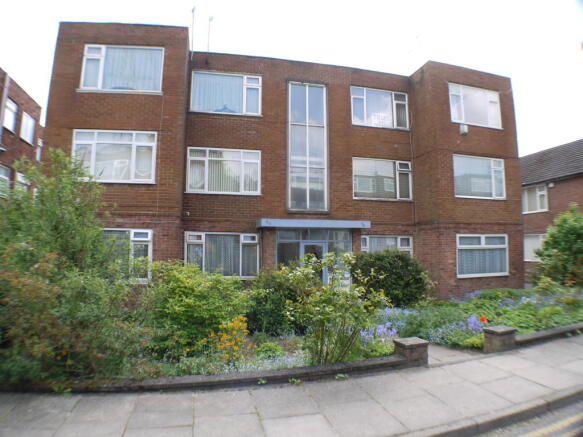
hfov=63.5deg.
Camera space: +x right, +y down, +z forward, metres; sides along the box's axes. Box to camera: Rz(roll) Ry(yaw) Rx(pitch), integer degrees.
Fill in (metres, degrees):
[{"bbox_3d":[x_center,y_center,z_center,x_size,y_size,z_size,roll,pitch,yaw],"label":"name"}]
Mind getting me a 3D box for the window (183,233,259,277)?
[{"bbox_3d":[-2.187,1.161,14.794,2.300,1.420,0.120,2,-6,-15],"label":"window"}]

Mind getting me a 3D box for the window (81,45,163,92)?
[{"bbox_3d":[-4.673,-4.122,13.000,2.080,1.280,0.140,1,-7,-14],"label":"window"}]

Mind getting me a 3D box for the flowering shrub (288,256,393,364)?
[{"bbox_3d":[0.605,1.170,6.200,1.220,1.360,1.100,1,-7,-14],"label":"flowering shrub"}]

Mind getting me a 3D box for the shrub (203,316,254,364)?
[{"bbox_3d":[-0.835,1.604,6.250,0.640,0.600,0.520,1,-7,-14],"label":"shrub"}]

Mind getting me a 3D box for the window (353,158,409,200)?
[{"bbox_3d":[3.195,-1.362,16.590,2.200,1.390,0.120,2,-6,-15],"label":"window"}]

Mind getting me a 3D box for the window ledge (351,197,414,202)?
[{"bbox_3d":[3.155,-0.601,16.038,2.250,0.090,0.140,1,-5,-16],"label":"window ledge"}]

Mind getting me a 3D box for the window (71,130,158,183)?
[{"bbox_3d":[-4.730,-1.657,12.600,2.100,1.360,0.140,1,-7,-14],"label":"window"}]

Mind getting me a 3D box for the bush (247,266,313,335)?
[{"bbox_3d":[-0.233,1.573,9.155,1.320,1.270,1.100,1,-5,-16],"label":"bush"}]

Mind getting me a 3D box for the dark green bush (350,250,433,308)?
[{"bbox_3d":[2.960,1.815,14.027,2.100,1.600,1.850,2,-6,-15],"label":"dark green bush"}]

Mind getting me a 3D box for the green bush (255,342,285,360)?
[{"bbox_3d":[-0.291,1.835,6.529,0.370,0.210,0.330,1,-5,-16],"label":"green bush"}]

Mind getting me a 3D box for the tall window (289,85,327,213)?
[{"bbox_3d":[0.562,-2.386,15.491,1.300,4.200,0.140,1,-5,-16],"label":"tall window"}]

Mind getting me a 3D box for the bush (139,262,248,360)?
[{"bbox_3d":[-1.434,1.332,6.900,1.480,1.330,1.250,1,-7,-14],"label":"bush"}]

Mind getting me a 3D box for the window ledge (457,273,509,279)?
[{"bbox_3d":[6.097,1.835,15.050,1.900,0.100,0.170,1,-7,-14],"label":"window ledge"}]

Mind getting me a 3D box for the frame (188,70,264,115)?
[{"bbox_3d":[-2.025,-3.926,14.899,2.250,1.360,0.120,1,-5,-16],"label":"frame"}]

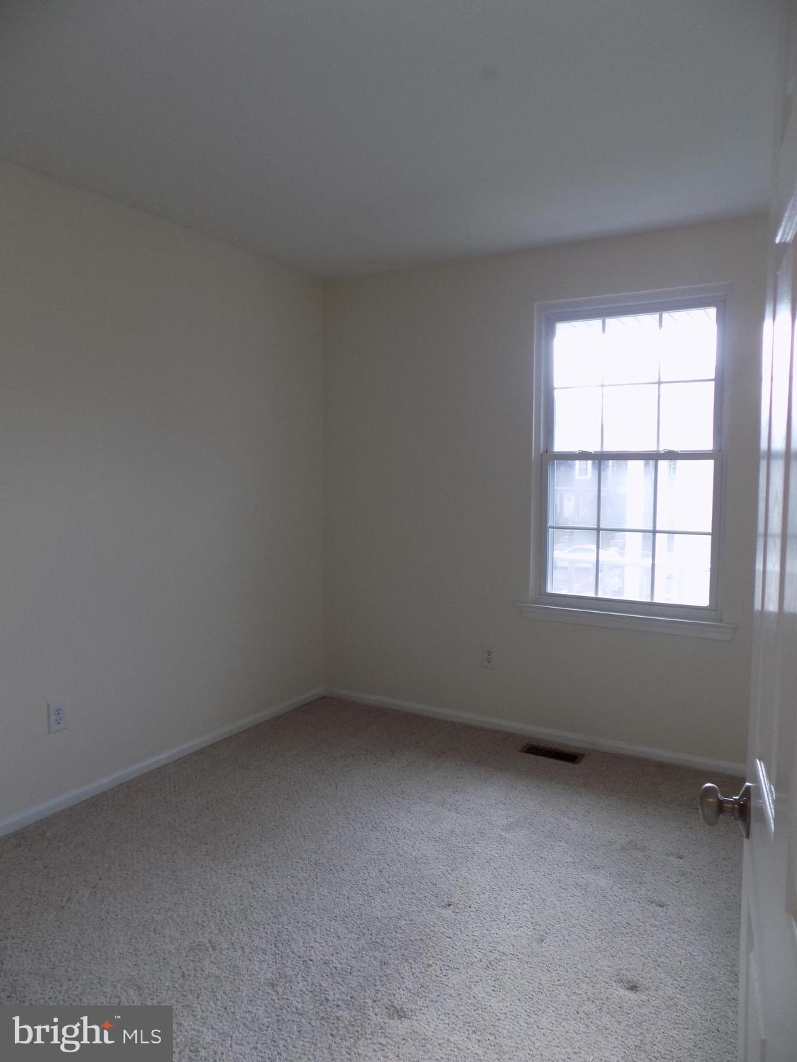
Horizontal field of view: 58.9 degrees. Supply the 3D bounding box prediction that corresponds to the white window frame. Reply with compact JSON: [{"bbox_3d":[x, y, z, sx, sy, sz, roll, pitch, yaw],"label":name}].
[{"bbox_3d":[1.050,-0.311,3.272,0.948,1.536,0.110,3,5,31],"label":"white window frame"}]

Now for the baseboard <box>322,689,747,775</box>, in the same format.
[{"bbox_3d":[0.601,1.003,3.615,2.420,0.068,0.018,3,5,31],"label":"baseboard"}]

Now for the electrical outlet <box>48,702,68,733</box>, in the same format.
[{"bbox_3d":[-1.316,0.717,2.724,0.010,0.116,0.072,3,5,31],"label":"electrical outlet"}]

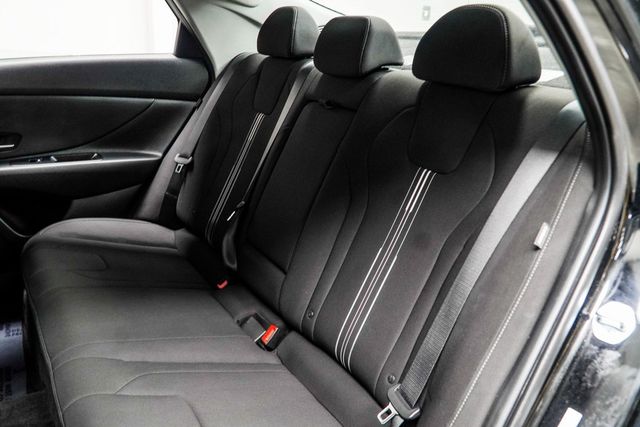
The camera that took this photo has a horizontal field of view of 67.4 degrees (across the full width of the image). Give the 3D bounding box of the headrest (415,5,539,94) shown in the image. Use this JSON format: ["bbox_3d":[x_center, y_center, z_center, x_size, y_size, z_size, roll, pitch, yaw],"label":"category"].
[{"bbox_3d":[0.303,-0.328,0.935,0.122,0.145,0.250,-14,28,-33],"label":"headrest"}]

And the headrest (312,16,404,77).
[{"bbox_3d":[0.098,-0.419,1.195,0.135,0.133,0.235,-14,28,-33],"label":"headrest"}]

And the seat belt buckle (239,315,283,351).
[{"bbox_3d":[-0.139,0.278,1.115,0.055,0.038,0.085,-29,35,-25],"label":"seat belt buckle"}]

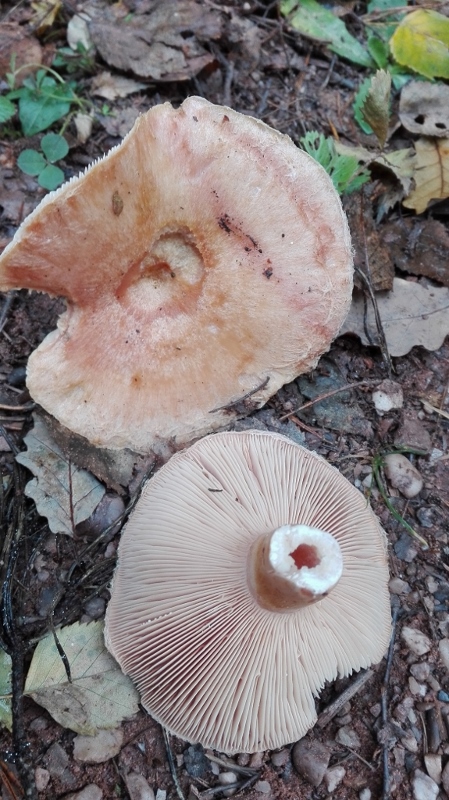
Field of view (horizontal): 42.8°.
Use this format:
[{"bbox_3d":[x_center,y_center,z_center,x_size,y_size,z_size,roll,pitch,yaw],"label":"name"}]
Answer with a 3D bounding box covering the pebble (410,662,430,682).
[{"bbox_3d":[0.089,0.123,0.259,0.009,0.005,0.007,5,68,2],"label":"pebble"}]

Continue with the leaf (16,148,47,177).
[{"bbox_3d":[-0.118,-0.146,0.351,0.018,0.003,0.020,7,68,3],"label":"leaf"}]

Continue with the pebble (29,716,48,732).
[{"bbox_3d":[-0.074,0.130,0.229,0.007,0.006,0.006,-13,68,-5],"label":"pebble"}]

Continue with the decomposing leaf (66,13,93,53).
[{"bbox_3d":[-0.118,-0.299,0.467,0.019,0.008,0.041,-2,65,-1],"label":"decomposing leaf"}]

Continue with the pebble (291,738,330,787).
[{"bbox_3d":[0.037,0.154,0.244,0.015,0.011,0.019,-14,69,-6],"label":"pebble"}]

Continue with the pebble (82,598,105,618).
[{"bbox_3d":[-0.061,0.097,0.269,0.010,0.006,0.009,-5,68,-2],"label":"pebble"}]

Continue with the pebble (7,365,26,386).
[{"bbox_3d":[-0.123,-0.015,0.340,0.013,0.007,0.013,-23,67,-10],"label":"pebble"}]

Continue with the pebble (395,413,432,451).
[{"bbox_3d":[0.090,0.016,0.273,0.016,0.010,0.018,4,68,2],"label":"pebble"}]

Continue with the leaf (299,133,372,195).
[{"bbox_3d":[0.061,-0.136,0.327,0.043,0.012,0.034,37,72,14],"label":"leaf"}]

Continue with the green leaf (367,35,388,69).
[{"bbox_3d":[0.120,-0.272,0.447,0.012,0.008,0.030,-6,65,-3],"label":"green leaf"}]

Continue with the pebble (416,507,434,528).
[{"bbox_3d":[0.100,0.059,0.284,0.009,0.006,0.010,-33,72,-12],"label":"pebble"}]

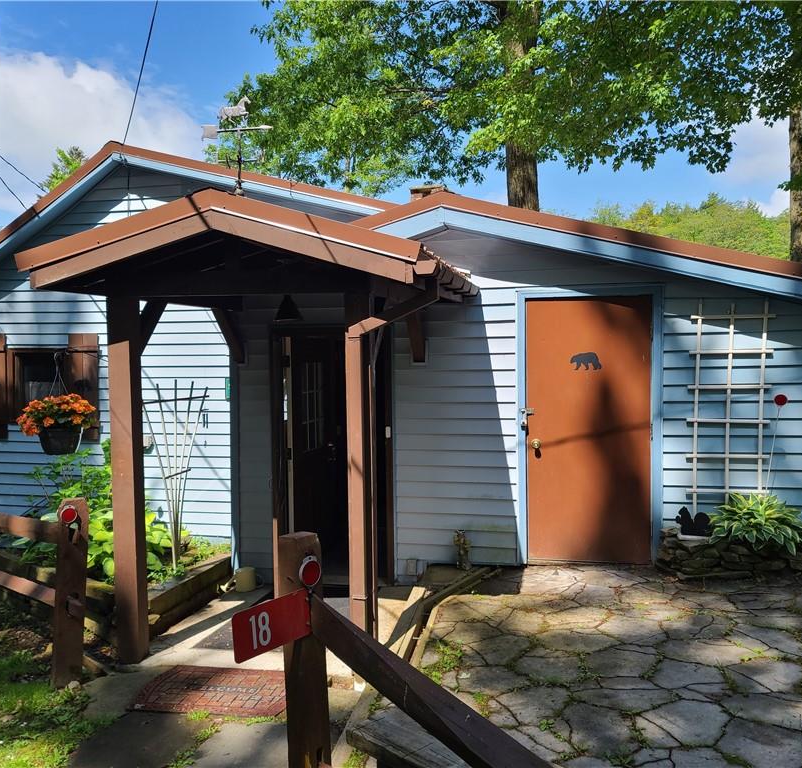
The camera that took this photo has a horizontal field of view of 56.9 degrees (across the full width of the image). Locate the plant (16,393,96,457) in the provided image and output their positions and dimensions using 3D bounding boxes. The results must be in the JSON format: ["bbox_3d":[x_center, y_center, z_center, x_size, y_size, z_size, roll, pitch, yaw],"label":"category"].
[{"bbox_3d":[-2.331,0.264,5.011,0.482,0.400,0.460,0,2,14],"label":"plant"}]

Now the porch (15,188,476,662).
[{"bbox_3d":[-0.884,0.305,5.248,2.660,2.951,1.870,0,2,14],"label":"porch"}]

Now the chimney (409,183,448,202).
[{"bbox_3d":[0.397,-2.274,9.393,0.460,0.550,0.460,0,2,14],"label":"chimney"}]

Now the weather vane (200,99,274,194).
[{"bbox_3d":[-1.026,-1.481,4.623,0.469,0.612,0.240,0,2,14],"label":"weather vane"}]

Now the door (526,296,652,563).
[{"bbox_3d":[1.428,0.361,5.642,0.922,2.034,0.050,0,2,14],"label":"door"}]

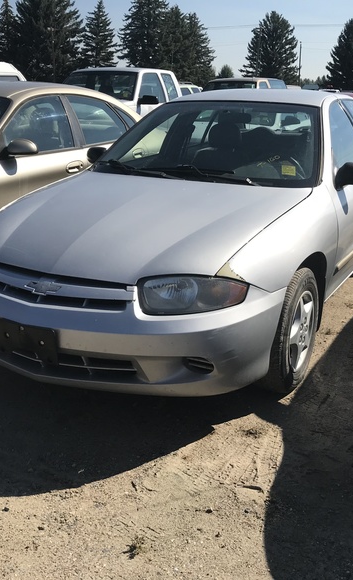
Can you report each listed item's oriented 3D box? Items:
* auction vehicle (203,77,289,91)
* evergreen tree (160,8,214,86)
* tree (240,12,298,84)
[{"bbox_3d":[1.436,-4.342,15.476,1.800,1.720,4.550,9,19,25],"label":"auction vehicle"},{"bbox_3d":[1.463,-25.734,69.504,5.600,9.990,5.600,9,19,25],"label":"evergreen tree"},{"bbox_3d":[10.380,-25.565,69.489,6.200,9.890,6.200,9,19,25],"label":"tree"}]

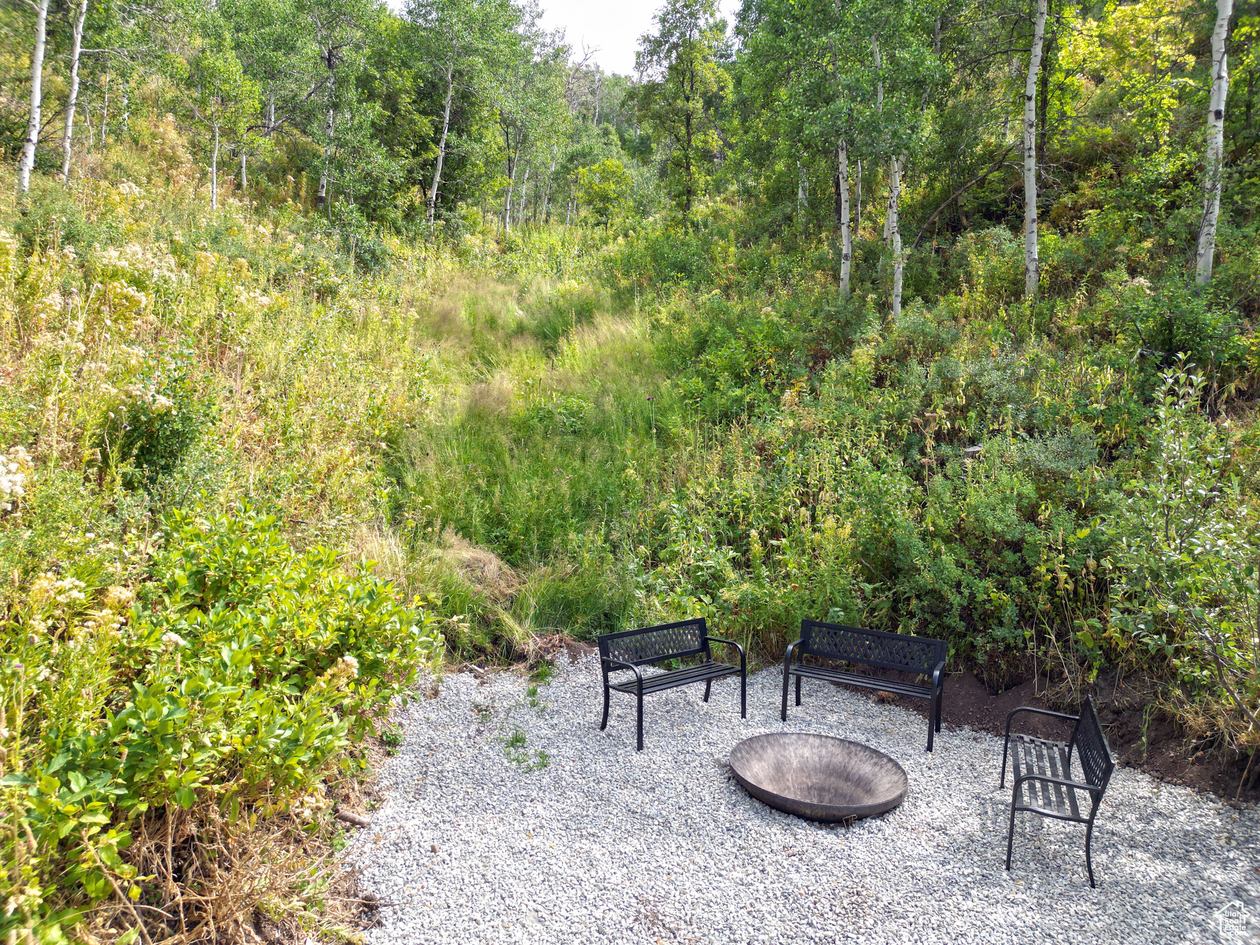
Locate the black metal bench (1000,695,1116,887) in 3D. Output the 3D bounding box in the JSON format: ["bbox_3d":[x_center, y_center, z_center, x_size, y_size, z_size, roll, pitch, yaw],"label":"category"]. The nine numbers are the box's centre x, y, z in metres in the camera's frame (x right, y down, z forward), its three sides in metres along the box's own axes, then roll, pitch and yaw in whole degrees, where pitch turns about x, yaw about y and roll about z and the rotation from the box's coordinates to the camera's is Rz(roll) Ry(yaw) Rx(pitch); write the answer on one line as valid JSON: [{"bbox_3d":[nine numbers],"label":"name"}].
[{"bbox_3d":[2.885,2.087,5.987,0.593,0.810,1.275,3,6,21],"label":"black metal bench"}]

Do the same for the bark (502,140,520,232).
[{"bbox_3d":[-3.618,-8.802,26.867,0.210,2.762,0.200,7,6,0],"label":"bark"}]

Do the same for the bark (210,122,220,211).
[{"bbox_3d":[-8.735,-6.448,18.413,0.120,1.801,0.114,5,6,0],"label":"bark"}]

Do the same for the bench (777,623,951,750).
[{"bbox_3d":[2.075,1.855,7.753,1.275,0.810,0.593,5,6,26],"label":"bench"}]

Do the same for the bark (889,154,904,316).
[{"bbox_3d":[5.117,-4.562,16.851,0.220,3.072,0.209,-3,6,0],"label":"bark"}]

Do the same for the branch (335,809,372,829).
[{"bbox_3d":[-1.818,2.279,5.739,0.270,0.060,0.060,4,6,19],"label":"branch"}]

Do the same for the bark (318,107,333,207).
[{"bbox_3d":[-8.138,-8.407,23.373,0.220,2.627,0.209,7,6,0],"label":"bark"}]

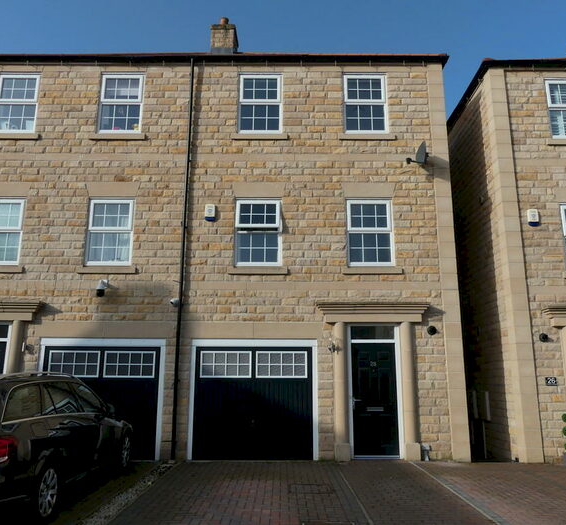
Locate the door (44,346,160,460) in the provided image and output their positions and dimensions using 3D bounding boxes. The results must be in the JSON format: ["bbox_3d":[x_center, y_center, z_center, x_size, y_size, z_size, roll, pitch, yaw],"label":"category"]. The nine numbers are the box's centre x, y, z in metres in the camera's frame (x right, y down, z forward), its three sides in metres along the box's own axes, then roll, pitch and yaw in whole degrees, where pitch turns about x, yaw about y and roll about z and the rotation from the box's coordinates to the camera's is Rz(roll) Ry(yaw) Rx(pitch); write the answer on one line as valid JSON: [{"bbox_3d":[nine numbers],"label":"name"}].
[{"bbox_3d":[-3.305,2.509,9.091,2.130,1.970,0.060,0,-13,0],"label":"door"}]

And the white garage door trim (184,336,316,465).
[{"bbox_3d":[-0.515,2.446,9.088,2.290,2.100,0.100,0,-13,0],"label":"white garage door trim"}]

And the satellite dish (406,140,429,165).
[{"bbox_3d":[2.575,-2.077,9.643,0.430,0.470,0.460,4,-13,-17],"label":"satellite dish"}]

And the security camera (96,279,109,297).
[{"bbox_3d":[-3.297,0.473,9.241,0.155,0.310,0.290,0,-13,0],"label":"security camera"}]

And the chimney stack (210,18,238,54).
[{"bbox_3d":[-1.774,-6.775,15.367,0.700,1.570,0.800,0,-13,0],"label":"chimney stack"}]

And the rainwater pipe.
[{"bbox_3d":[-1.857,-0.407,9.511,0.075,7.800,0.085,0,-13,0],"label":"rainwater pipe"}]

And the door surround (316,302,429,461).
[{"bbox_3d":[1.610,2.078,8.861,2.030,2.700,0.300,0,-13,0],"label":"door surround"}]

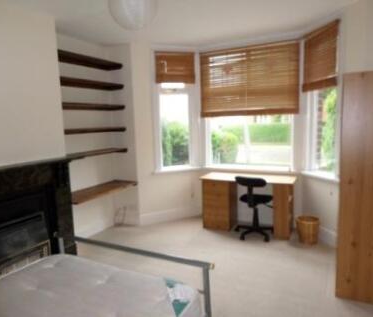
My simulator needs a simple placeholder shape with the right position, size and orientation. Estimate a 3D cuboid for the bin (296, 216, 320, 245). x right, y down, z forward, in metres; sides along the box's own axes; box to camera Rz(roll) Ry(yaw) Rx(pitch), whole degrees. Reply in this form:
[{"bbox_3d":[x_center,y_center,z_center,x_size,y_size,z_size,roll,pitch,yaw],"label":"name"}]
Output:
[{"bbox_3d":[1.515,0.893,3.650,0.262,0.281,0.262,1,7,25],"label":"bin"}]

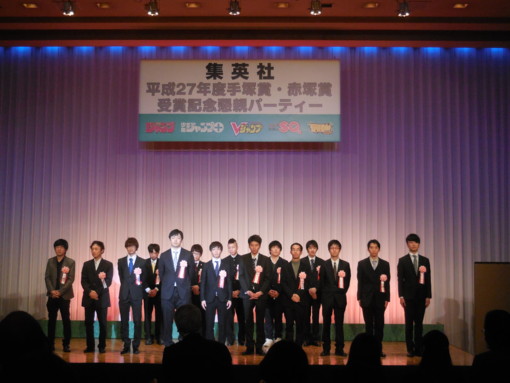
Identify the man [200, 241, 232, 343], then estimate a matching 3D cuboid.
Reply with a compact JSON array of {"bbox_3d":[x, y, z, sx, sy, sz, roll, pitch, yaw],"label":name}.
[{"bbox_3d":[-0.567,1.599,11.621,0.488,1.674,0.310,0,-5,0],"label":"man"}]

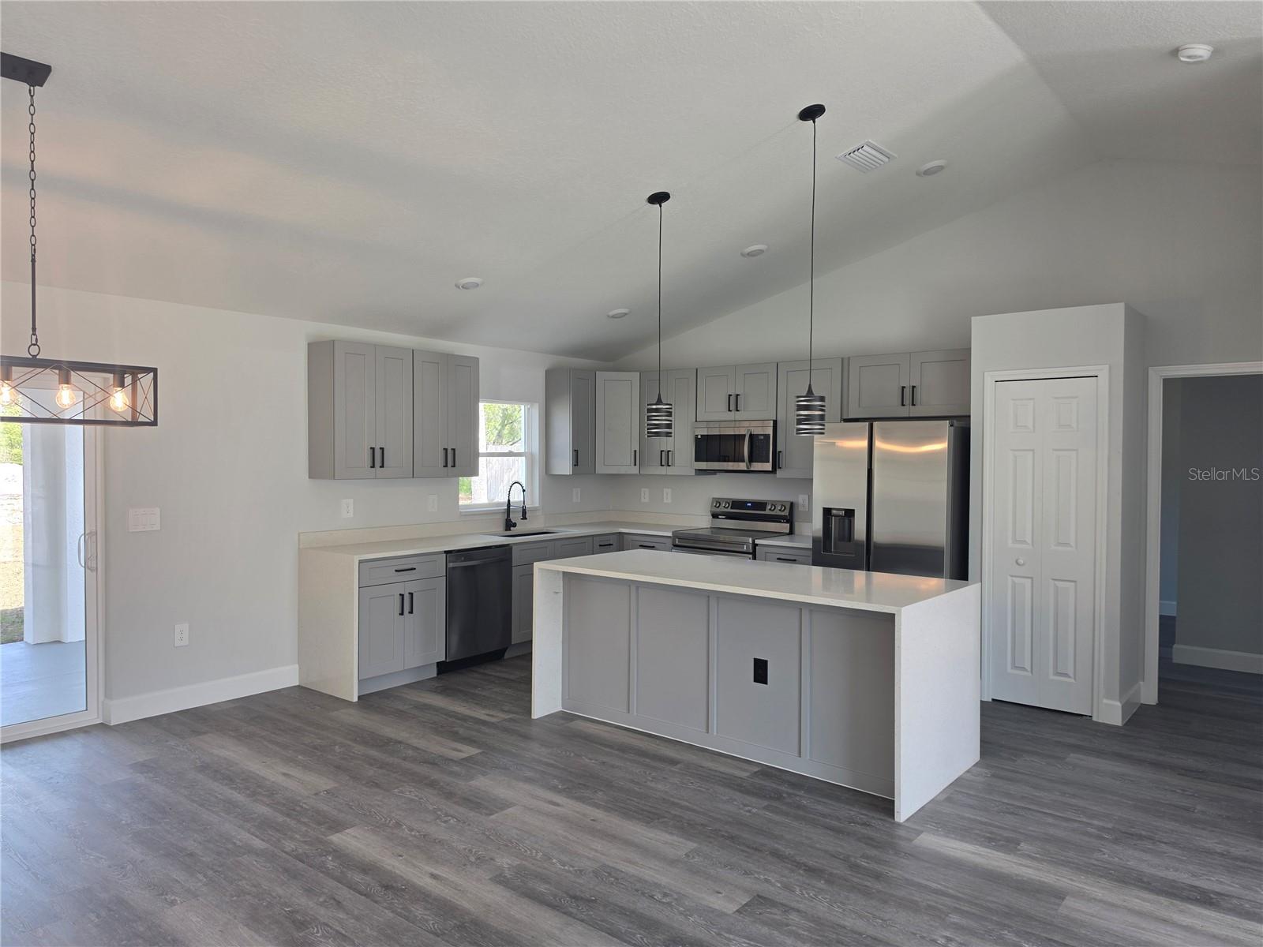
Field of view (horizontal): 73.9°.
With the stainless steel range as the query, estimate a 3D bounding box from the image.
[{"bbox_3d":[0.815,0.818,6.833,0.760,1.188,0.665,1,1,40],"label":"stainless steel range"}]

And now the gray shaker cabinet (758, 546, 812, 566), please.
[{"bbox_3d":[1.355,0.984,6.474,0.540,0.876,0.625,1,2,39],"label":"gray shaker cabinet"}]

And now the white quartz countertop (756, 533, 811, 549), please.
[{"bbox_3d":[1.354,0.525,6.417,0.587,0.032,0.640,1,1,40],"label":"white quartz countertop"}]

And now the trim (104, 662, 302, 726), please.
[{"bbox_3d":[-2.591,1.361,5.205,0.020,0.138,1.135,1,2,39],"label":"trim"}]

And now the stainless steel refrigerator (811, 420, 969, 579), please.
[{"bbox_3d":[1.882,0.544,5.891,0.915,1.785,0.790,1,2,39],"label":"stainless steel refrigerator"}]

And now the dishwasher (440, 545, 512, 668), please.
[{"bbox_3d":[-1.314,0.980,6.249,0.602,0.868,0.607,1,2,39],"label":"dishwasher"}]

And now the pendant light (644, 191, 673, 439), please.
[{"bbox_3d":[0.162,-0.903,4.838,0.148,1.395,0.148,0,1,0],"label":"pendant light"}]

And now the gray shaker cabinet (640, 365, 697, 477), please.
[{"bbox_3d":[0.414,-0.435,7.388,0.610,0.909,0.330,1,1,40],"label":"gray shaker cabinet"}]

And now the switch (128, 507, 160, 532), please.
[{"bbox_3d":[-2.838,0.271,4.897,0.010,0.126,0.167,1,1,40],"label":"switch"}]

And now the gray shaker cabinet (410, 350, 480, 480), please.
[{"bbox_3d":[-1.470,-0.425,6.279,0.330,0.909,0.607,1,1,40],"label":"gray shaker cabinet"}]

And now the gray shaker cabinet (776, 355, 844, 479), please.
[{"bbox_3d":[1.459,-0.418,6.560,0.555,0.912,0.325,1,2,39],"label":"gray shaker cabinet"}]

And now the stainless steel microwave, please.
[{"bbox_3d":[0.924,-0.214,6.917,0.758,0.418,0.405,1,1,40],"label":"stainless steel microwave"}]

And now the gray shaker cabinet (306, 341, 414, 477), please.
[{"bbox_3d":[-1.859,-0.419,5.811,0.330,0.909,0.612,1,1,40],"label":"gray shaker cabinet"}]

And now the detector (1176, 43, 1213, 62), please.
[{"bbox_3d":[2.441,-1.818,3.637,0.135,0.035,0.135,20,13,38],"label":"detector"}]

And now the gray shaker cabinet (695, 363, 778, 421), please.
[{"bbox_3d":[0.948,-0.658,6.973,0.767,0.455,0.325,1,2,39],"label":"gray shaker cabinet"}]

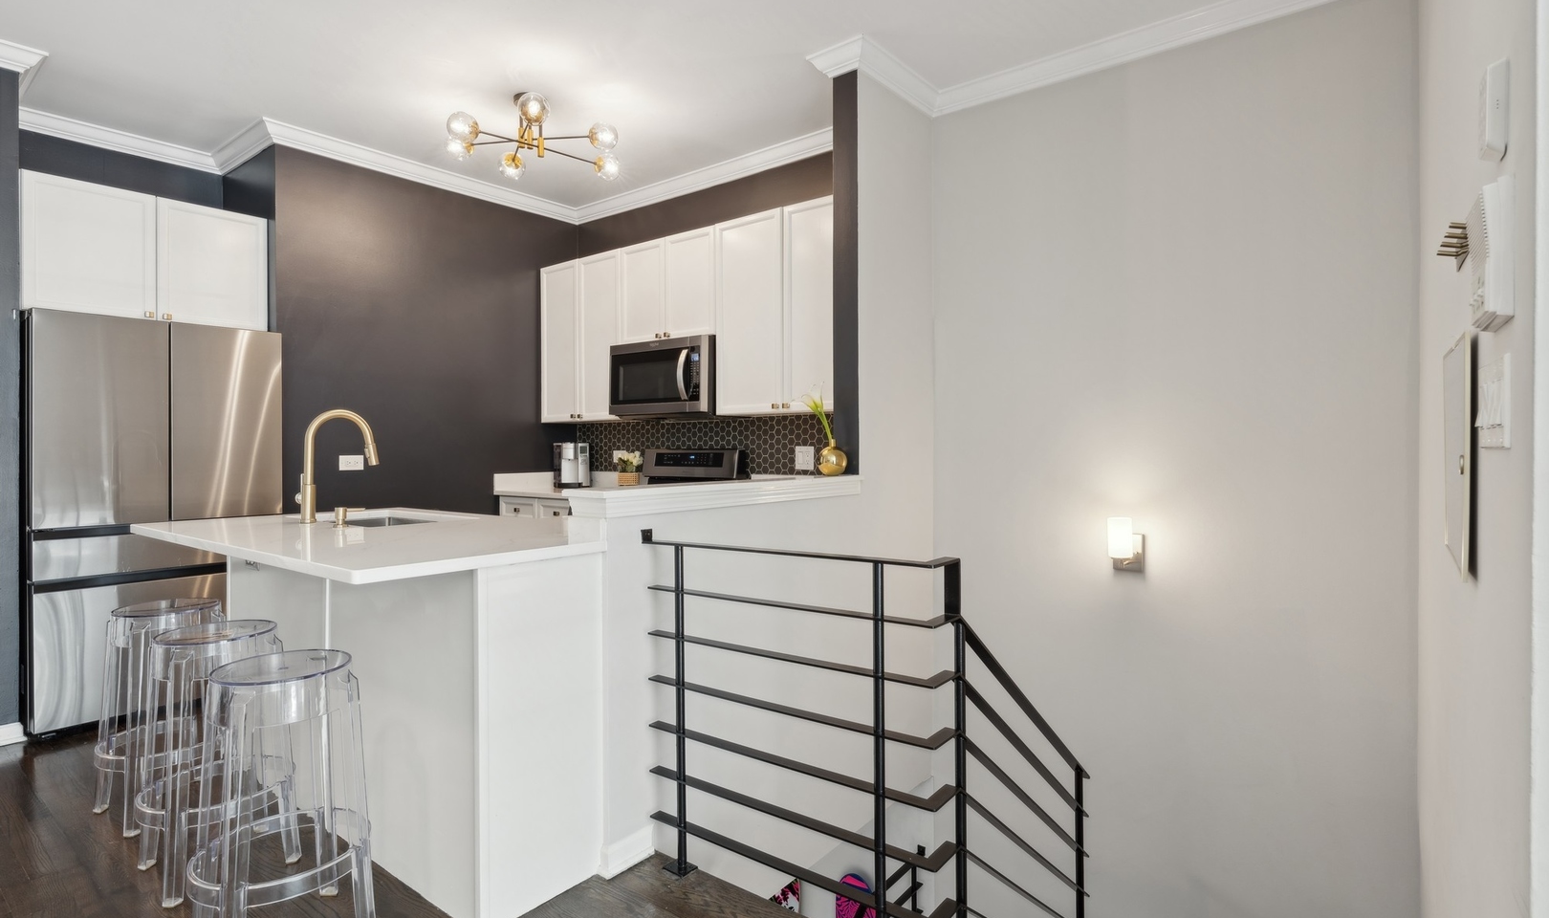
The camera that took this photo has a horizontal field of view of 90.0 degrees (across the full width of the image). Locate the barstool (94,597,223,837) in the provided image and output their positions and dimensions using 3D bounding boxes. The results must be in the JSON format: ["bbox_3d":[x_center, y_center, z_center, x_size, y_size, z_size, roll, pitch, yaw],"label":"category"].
[{"bbox_3d":[-1.936,0.792,2.466,0.370,0.645,0.370,0,0,38],"label":"barstool"}]

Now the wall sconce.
[{"bbox_3d":[1.383,0.334,3.062,0.125,0.222,0.150,0,0,38],"label":"wall sconce"}]

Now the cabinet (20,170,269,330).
[{"bbox_3d":[-3.176,-0.942,3.870,0.630,0.597,0.932,0,0,38],"label":"cabinet"}]

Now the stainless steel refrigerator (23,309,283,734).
[{"bbox_3d":[-3.049,0.249,3.741,0.850,1.725,0.908,0,0,38],"label":"stainless steel refrigerator"}]

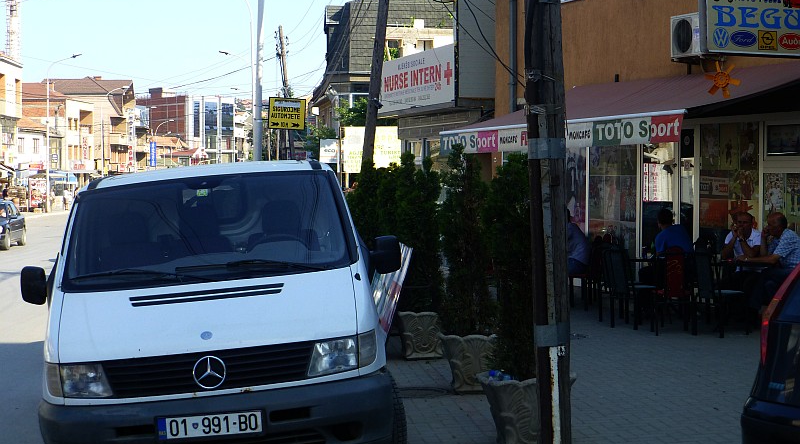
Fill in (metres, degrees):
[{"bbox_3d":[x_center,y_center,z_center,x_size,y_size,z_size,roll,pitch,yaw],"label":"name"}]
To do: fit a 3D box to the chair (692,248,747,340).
[{"bbox_3d":[3.410,0.741,14.276,0.520,0.920,0.450,-1,2,-42],"label":"chair"}]

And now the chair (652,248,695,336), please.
[{"bbox_3d":[2.930,0.736,14.446,0.440,0.920,0.500,0,2,-4],"label":"chair"}]

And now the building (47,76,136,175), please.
[{"bbox_3d":[-31.157,-8.310,134.320,9.000,12.600,9.500,0,2,8],"label":"building"}]

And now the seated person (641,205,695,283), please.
[{"bbox_3d":[3.042,0.512,15.320,0.750,1.320,0.520,1,2,30],"label":"seated person"}]

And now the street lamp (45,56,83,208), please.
[{"bbox_3d":[-19.523,-5.155,77.886,2.150,9.350,0.350,0,2,-6],"label":"street lamp"}]

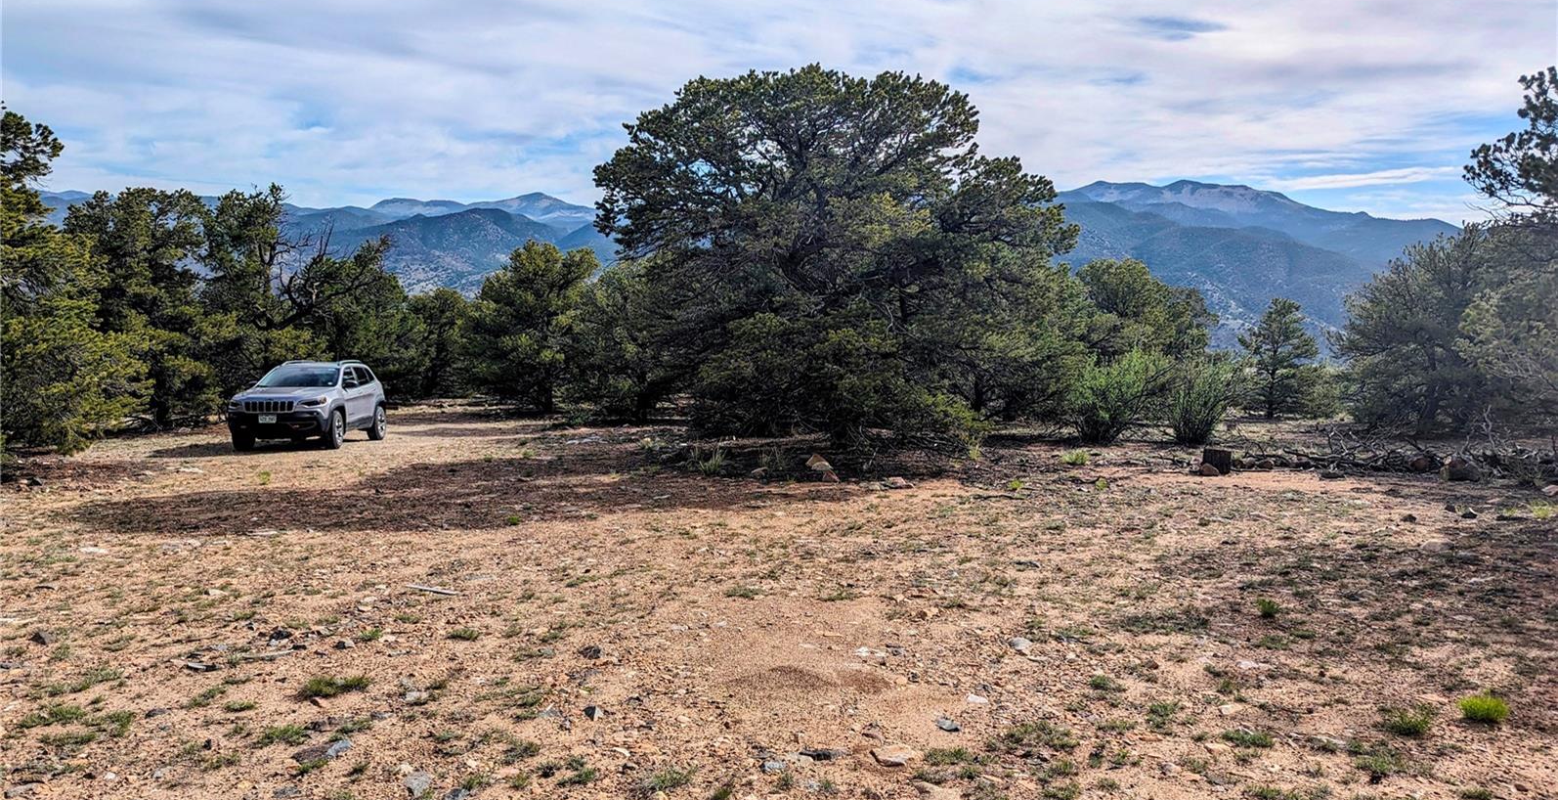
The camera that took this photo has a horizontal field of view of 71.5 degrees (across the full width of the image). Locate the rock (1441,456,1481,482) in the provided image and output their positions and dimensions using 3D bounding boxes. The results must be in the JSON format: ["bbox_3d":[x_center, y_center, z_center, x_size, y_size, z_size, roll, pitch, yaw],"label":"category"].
[{"bbox_3d":[9.923,0.989,15.743,0.495,0.368,0.371,1,2,32],"label":"rock"}]

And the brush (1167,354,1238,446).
[{"bbox_3d":[8.807,0.003,22.523,1.400,1.855,1.260,1,2,21],"label":"brush"}]

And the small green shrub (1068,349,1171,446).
[{"bbox_3d":[7.050,-0.077,22.518,2.114,1.996,1.903,1,2,17],"label":"small green shrub"}]

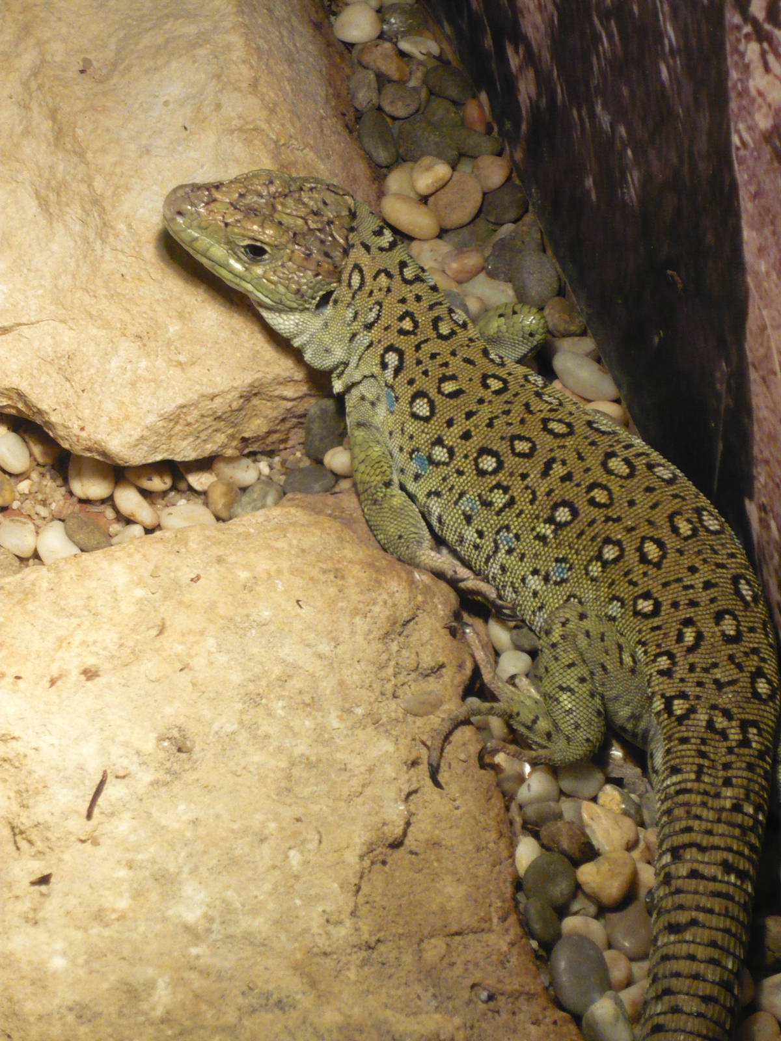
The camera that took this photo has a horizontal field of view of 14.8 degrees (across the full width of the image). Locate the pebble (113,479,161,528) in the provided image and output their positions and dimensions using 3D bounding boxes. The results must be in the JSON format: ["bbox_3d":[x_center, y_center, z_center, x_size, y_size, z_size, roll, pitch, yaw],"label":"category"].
[{"bbox_3d":[-0.081,-0.005,0.963,0.009,0.006,0.023,-26,51,-16],"label":"pebble"}]

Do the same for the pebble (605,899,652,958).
[{"bbox_3d":[0.067,0.113,0.835,0.014,0.008,0.022,-5,50,-1],"label":"pebble"}]

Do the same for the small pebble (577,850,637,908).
[{"bbox_3d":[0.054,0.089,0.749,0.016,0.010,0.014,-32,55,-21],"label":"small pebble"}]

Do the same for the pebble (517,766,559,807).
[{"bbox_3d":[0.041,0.073,0.824,0.011,0.008,0.013,29,54,24],"label":"pebble"}]

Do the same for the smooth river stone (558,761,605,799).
[{"bbox_3d":[0.055,0.074,0.868,0.014,0.009,0.013,25,56,22],"label":"smooth river stone"}]

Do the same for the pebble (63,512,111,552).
[{"bbox_3d":[-0.096,0.004,0.957,0.020,0.007,0.011,35,60,31],"label":"pebble"}]

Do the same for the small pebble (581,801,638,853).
[{"bbox_3d":[0.060,0.083,0.816,0.013,0.009,0.020,-26,53,-21],"label":"small pebble"}]

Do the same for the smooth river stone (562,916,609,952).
[{"bbox_3d":[0.054,0.116,0.842,0.014,0.008,0.013,26,56,26],"label":"smooth river stone"}]

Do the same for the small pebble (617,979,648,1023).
[{"bbox_3d":[0.067,0.132,0.827,0.011,0.007,0.016,17,53,19],"label":"small pebble"}]

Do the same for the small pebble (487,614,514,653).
[{"bbox_3d":[0.033,0.034,0.912,0.008,0.007,0.016,-17,51,-10],"label":"small pebble"}]

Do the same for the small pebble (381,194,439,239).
[{"bbox_3d":[0.007,-0.103,1.015,0.013,0.010,0.025,-38,58,-25],"label":"small pebble"}]

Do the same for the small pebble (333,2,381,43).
[{"bbox_3d":[-0.013,-0.184,1.113,0.018,0.010,0.020,-17,49,-9],"label":"small pebble"}]

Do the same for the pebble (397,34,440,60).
[{"bbox_3d":[0.009,-0.150,0.956,0.016,0.006,0.006,26,56,23],"label":"pebble"}]

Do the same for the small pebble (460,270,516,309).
[{"bbox_3d":[0.029,-0.068,0.893,0.019,0.009,0.014,24,56,22],"label":"small pebble"}]

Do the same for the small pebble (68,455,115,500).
[{"bbox_3d":[-0.096,-0.015,0.961,0.015,0.011,0.021,-7,50,-2],"label":"small pebble"}]

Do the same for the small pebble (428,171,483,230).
[{"bbox_3d":[0.022,-0.112,1.046,0.020,0.013,0.026,8,50,13],"label":"small pebble"}]

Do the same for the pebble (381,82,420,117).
[{"bbox_3d":[0.004,-0.151,1.083,0.015,0.009,0.018,-16,49,-8],"label":"pebble"}]

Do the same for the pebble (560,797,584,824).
[{"bbox_3d":[0.050,0.080,0.818,0.009,0.006,0.010,-30,55,-24],"label":"pebble"}]

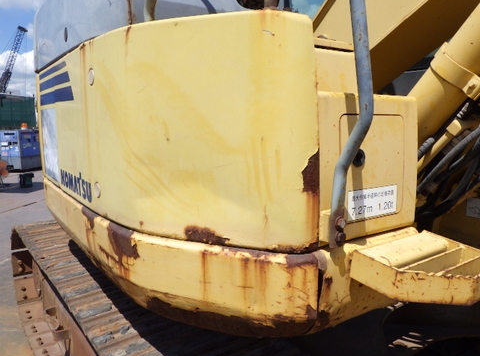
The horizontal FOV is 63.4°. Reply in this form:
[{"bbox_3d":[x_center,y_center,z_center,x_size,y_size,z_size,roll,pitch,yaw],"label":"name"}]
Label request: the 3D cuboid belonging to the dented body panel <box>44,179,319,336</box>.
[{"bbox_3d":[-0.470,0.198,1.347,1.623,0.212,0.200,7,11,44],"label":"dented body panel"}]

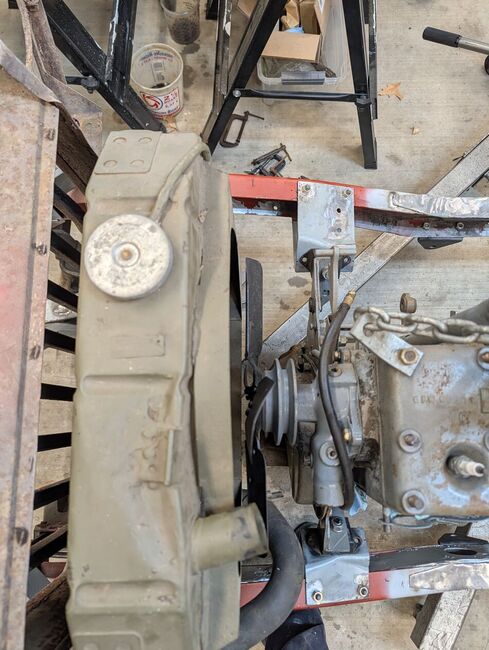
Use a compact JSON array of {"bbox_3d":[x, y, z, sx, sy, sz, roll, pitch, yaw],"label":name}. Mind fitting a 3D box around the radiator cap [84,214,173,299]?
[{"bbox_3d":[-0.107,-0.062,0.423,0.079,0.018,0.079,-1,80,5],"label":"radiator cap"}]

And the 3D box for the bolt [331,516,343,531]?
[{"bbox_3d":[0.159,0.342,0.775,0.018,0.020,0.018,-9,36,0],"label":"bolt"}]

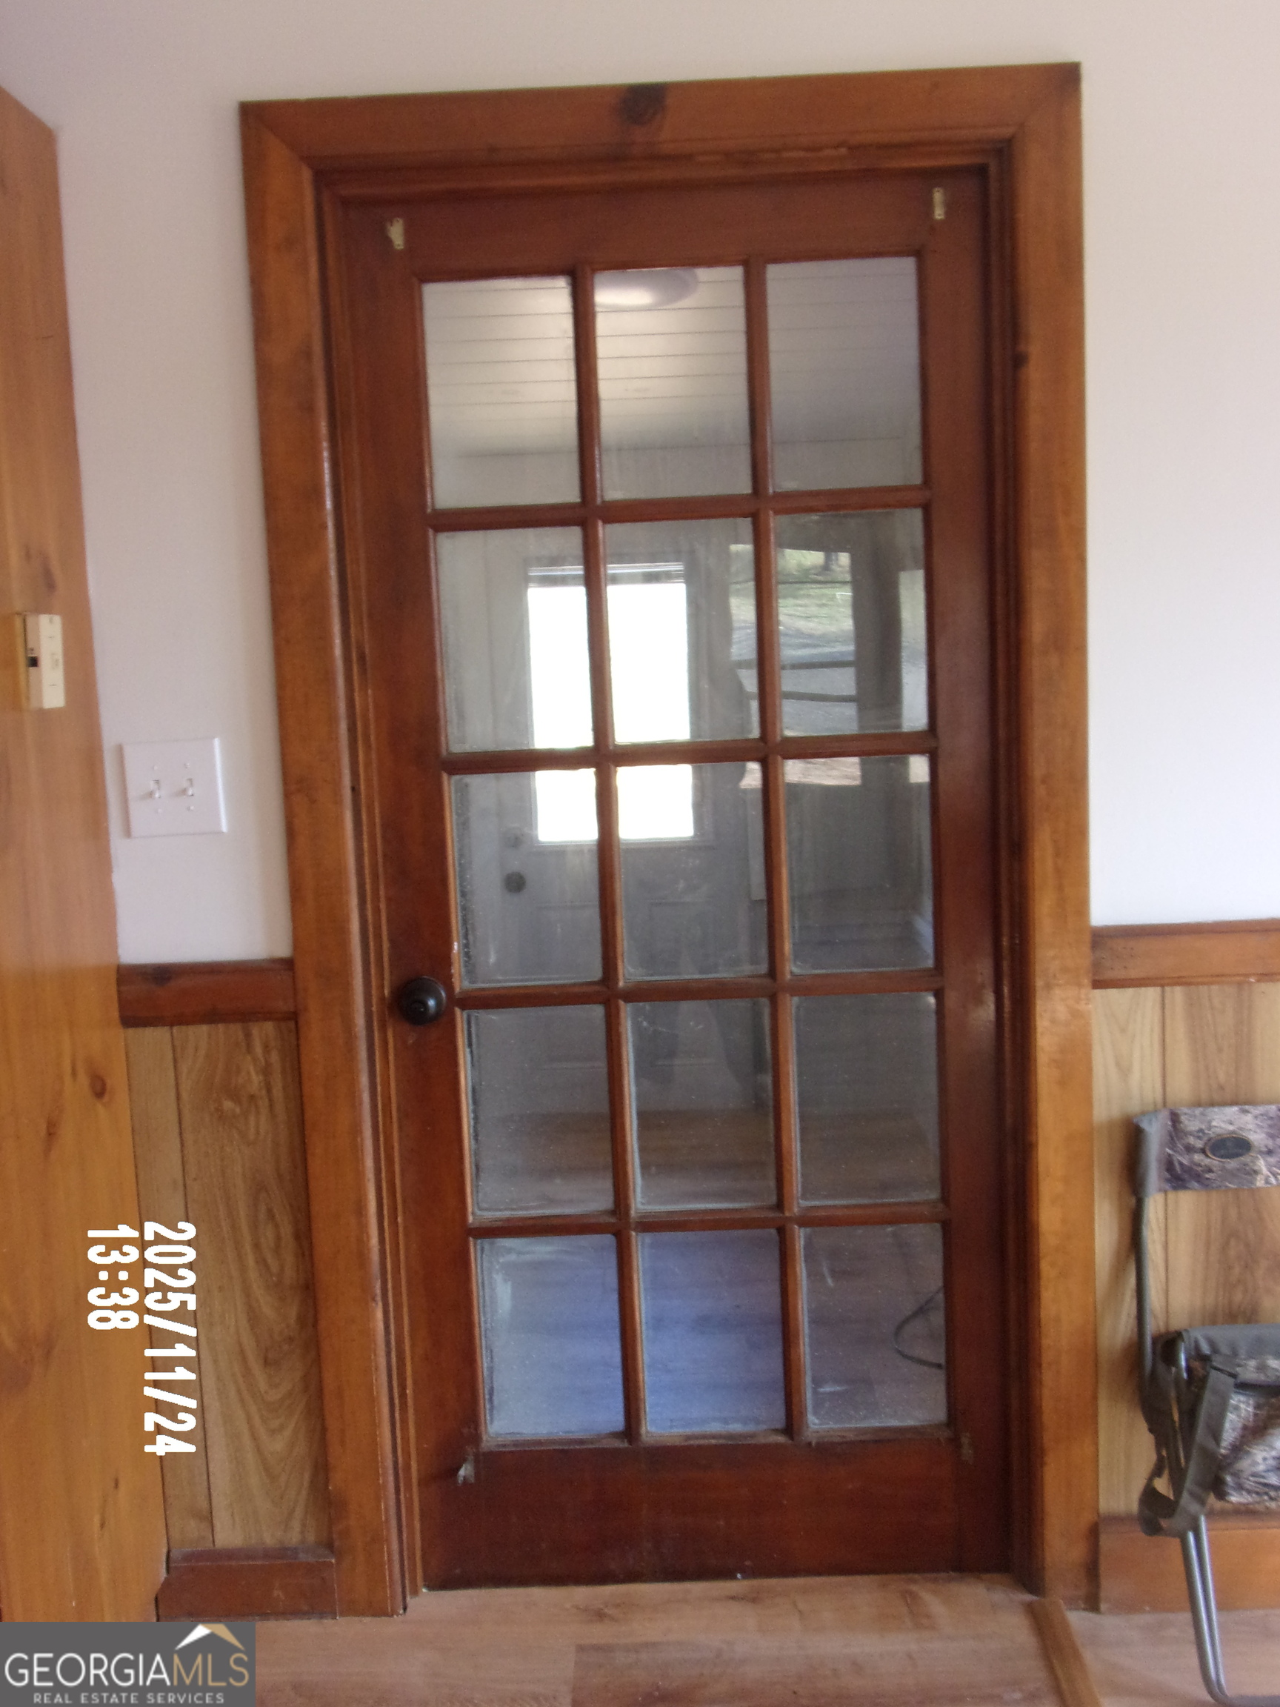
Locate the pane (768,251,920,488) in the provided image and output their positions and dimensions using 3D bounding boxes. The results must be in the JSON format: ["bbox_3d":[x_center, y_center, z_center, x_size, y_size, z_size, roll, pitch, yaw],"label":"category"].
[{"bbox_3d":[0.285,-0.664,2.262,0.210,0.311,0.012,-2,6,2],"label":"pane"}]

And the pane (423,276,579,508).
[{"bbox_3d":[-0.193,-0.644,2.275,0.210,0.311,0.012,-2,6,2],"label":"pane"}]

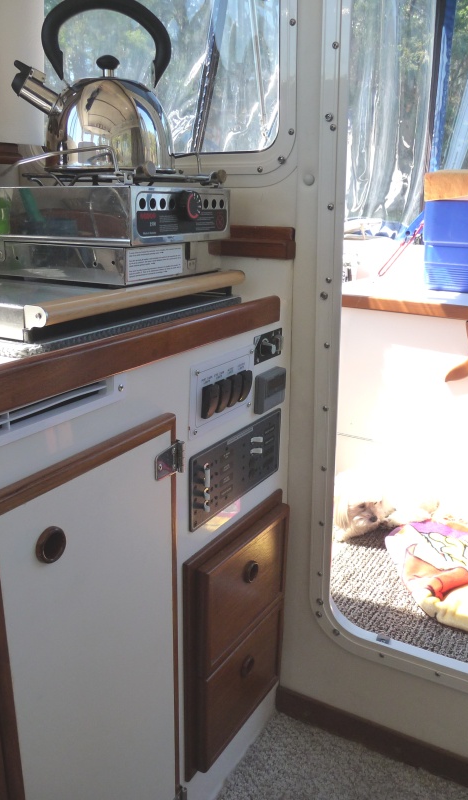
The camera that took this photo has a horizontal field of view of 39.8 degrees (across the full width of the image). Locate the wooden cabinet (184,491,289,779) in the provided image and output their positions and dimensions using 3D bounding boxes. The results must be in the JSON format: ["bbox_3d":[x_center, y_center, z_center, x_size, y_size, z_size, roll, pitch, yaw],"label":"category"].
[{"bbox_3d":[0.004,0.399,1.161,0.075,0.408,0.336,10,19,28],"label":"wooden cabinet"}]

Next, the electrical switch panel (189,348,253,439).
[{"bbox_3d":[-0.006,-0.014,0.981,0.021,0.107,0.192,10,19,28],"label":"electrical switch panel"}]

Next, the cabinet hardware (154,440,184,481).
[{"bbox_3d":[-0.085,0.084,0.858,0.017,0.042,0.060,10,19,28],"label":"cabinet hardware"}]

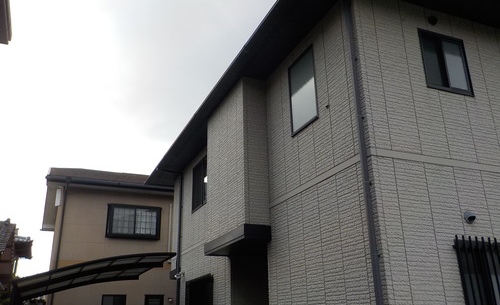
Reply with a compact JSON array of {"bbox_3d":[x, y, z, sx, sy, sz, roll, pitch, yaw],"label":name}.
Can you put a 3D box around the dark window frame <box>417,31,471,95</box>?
[{"bbox_3d":[2.662,-1.219,5.869,0.820,0.910,0.090,7,-21,-21],"label":"dark window frame"}]

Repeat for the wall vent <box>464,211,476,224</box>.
[{"bbox_3d":[2.586,0.762,5.076,0.130,0.135,0.090,7,-21,-21],"label":"wall vent"}]

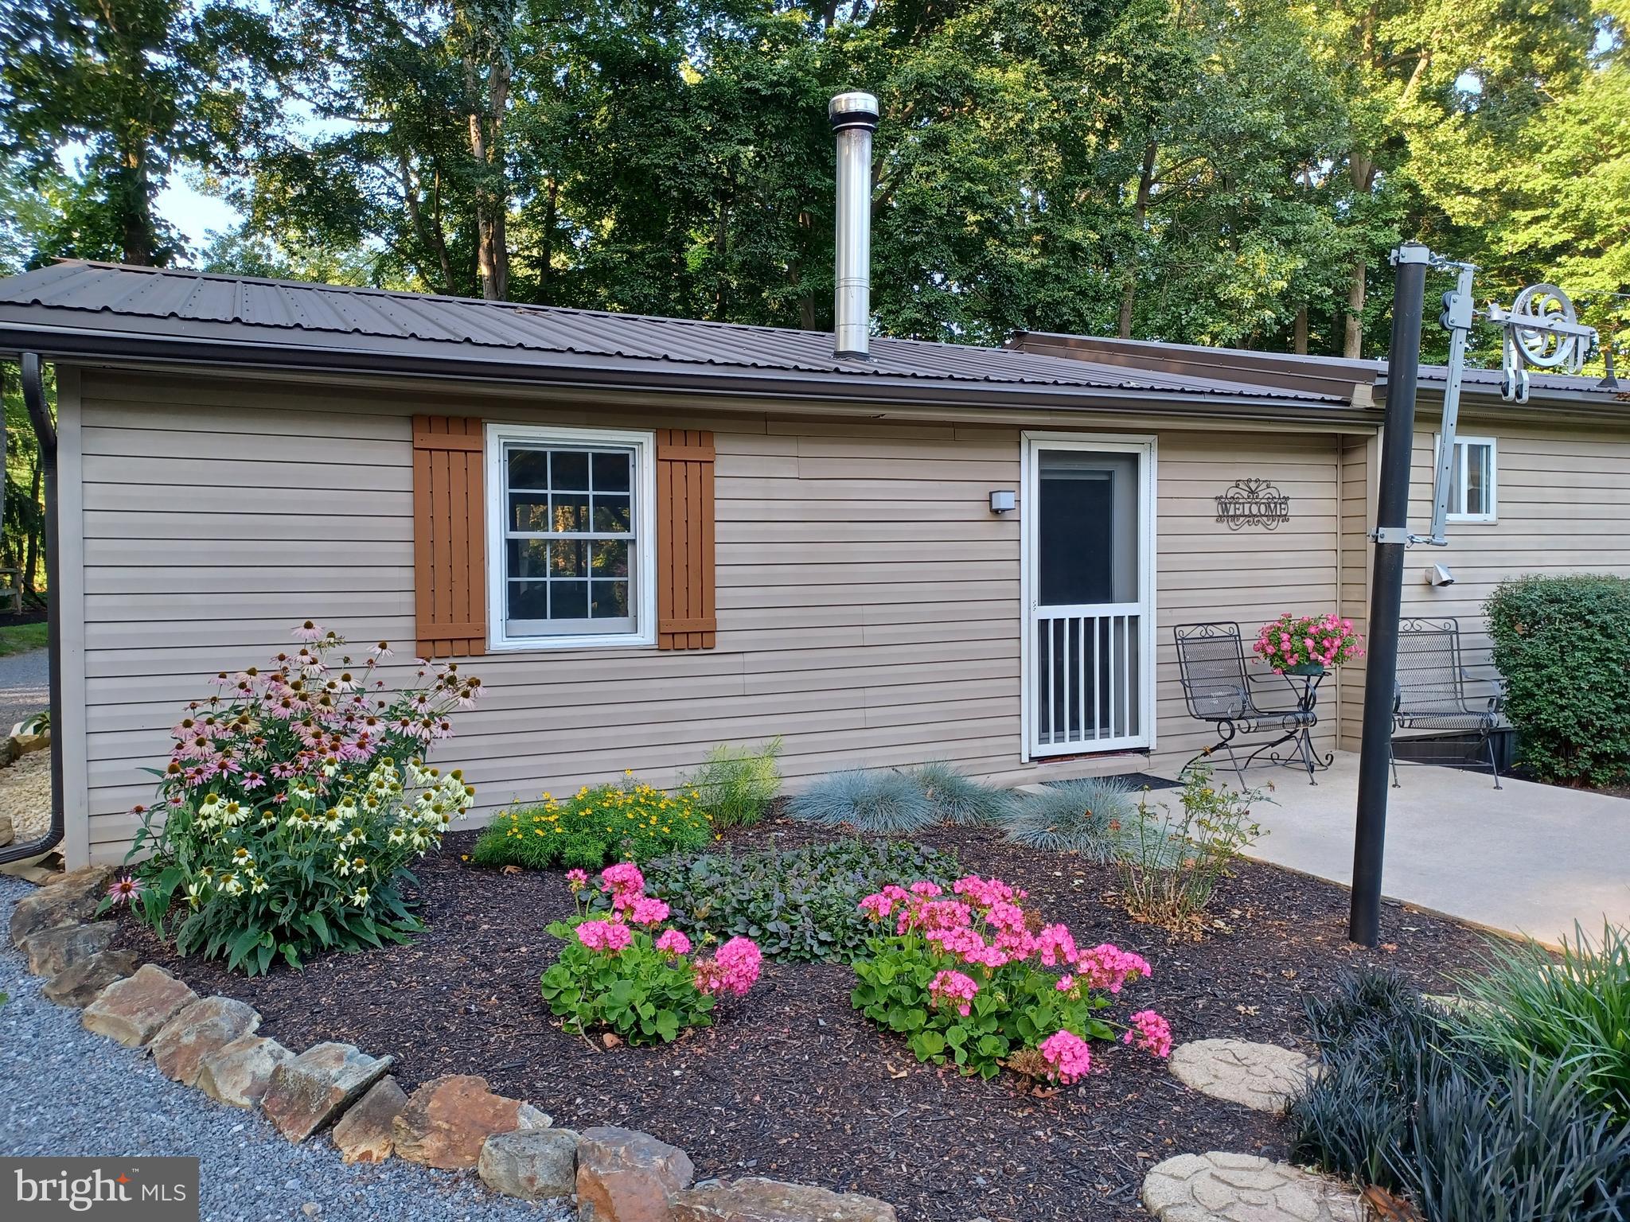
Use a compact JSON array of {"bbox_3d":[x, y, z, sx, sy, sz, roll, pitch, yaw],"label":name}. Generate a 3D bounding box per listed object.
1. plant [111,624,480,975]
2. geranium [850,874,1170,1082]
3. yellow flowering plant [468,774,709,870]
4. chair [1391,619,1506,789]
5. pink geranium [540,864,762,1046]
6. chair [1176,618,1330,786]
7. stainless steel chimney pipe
[{"bbox_3d":[-1.810,0.573,4.120,1.170,1.040,0.950,-1,2,-26],"label":"plant"},{"bbox_3d":[0.495,0.924,3.110,0.780,0.380,0.620,0,2,0],"label":"geranium"},{"bbox_3d":[-0.985,0.905,5.210,1.020,0.300,0.640,-1,2,-26],"label":"yellow flowering plant"},{"bbox_3d":[3.571,0.518,6.850,0.610,0.910,0.650,0,2,11],"label":"chair"},{"bbox_3d":[-0.445,0.920,3.280,0.570,0.390,0.500,0,2,0],"label":"pink geranium"},{"bbox_3d":[2.477,0.527,6.780,0.600,0.910,0.650,-1,2,-26],"label":"chair"},{"bbox_3d":[0.229,-2.255,6.940,0.290,1.530,0.290,0,2,0],"label":"stainless steel chimney pipe"}]

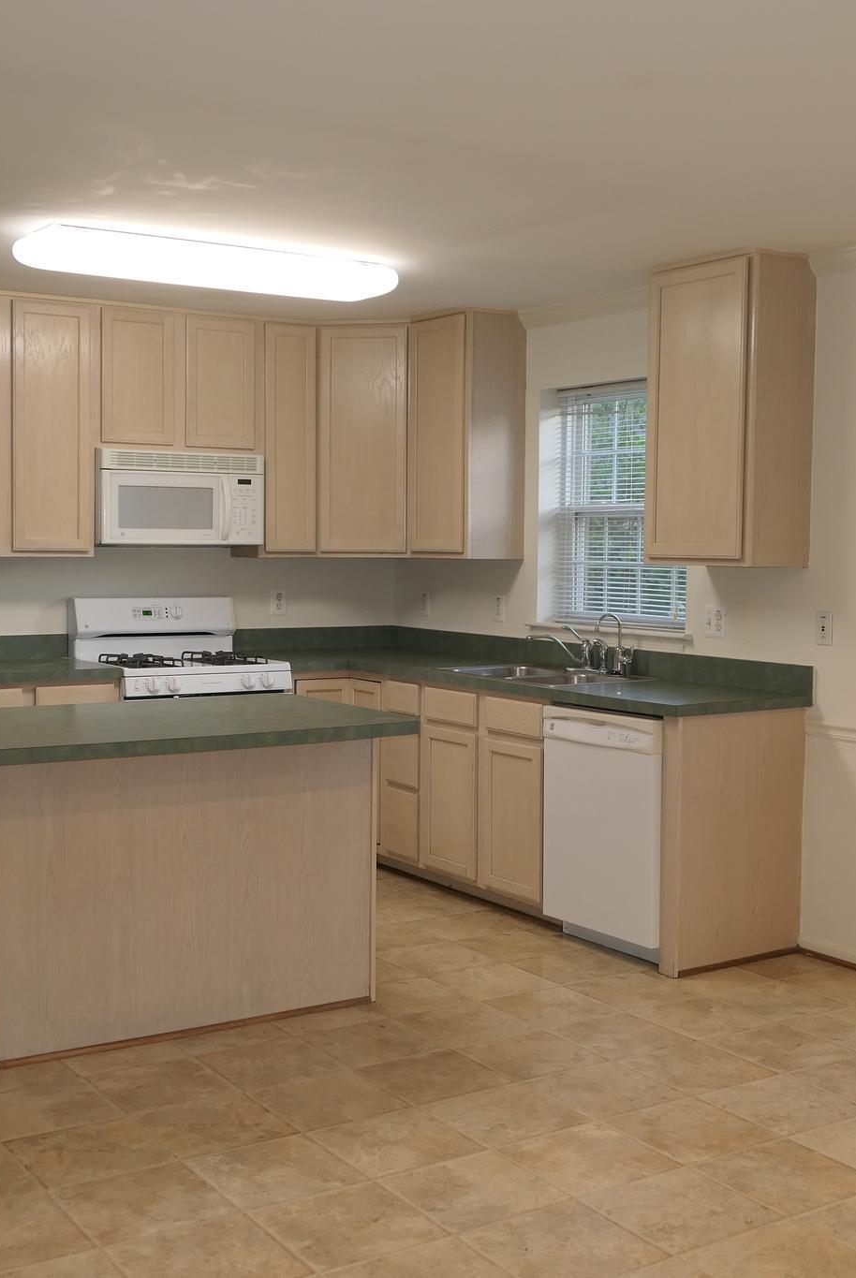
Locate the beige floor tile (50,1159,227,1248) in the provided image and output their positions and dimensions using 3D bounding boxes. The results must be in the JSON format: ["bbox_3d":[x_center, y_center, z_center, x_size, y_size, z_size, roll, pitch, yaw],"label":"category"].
[{"bbox_3d":[-0.604,1.201,3.175,0.308,0.010,0.308,-2,4,-33],"label":"beige floor tile"}]

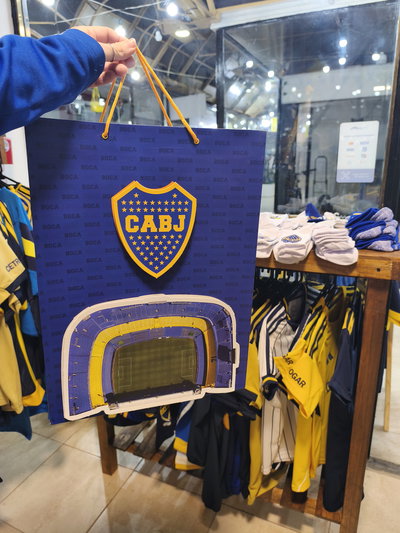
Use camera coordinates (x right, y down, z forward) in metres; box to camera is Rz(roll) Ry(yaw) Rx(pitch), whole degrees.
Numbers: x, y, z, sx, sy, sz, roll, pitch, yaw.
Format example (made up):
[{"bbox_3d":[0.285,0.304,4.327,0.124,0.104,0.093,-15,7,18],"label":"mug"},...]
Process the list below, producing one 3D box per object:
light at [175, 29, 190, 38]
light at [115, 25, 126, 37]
[{"bbox_3d":[-0.186,-2.470,3.757,0.165,0.050,0.165,-1,13,0],"label":"light"},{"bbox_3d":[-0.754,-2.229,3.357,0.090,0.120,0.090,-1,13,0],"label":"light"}]

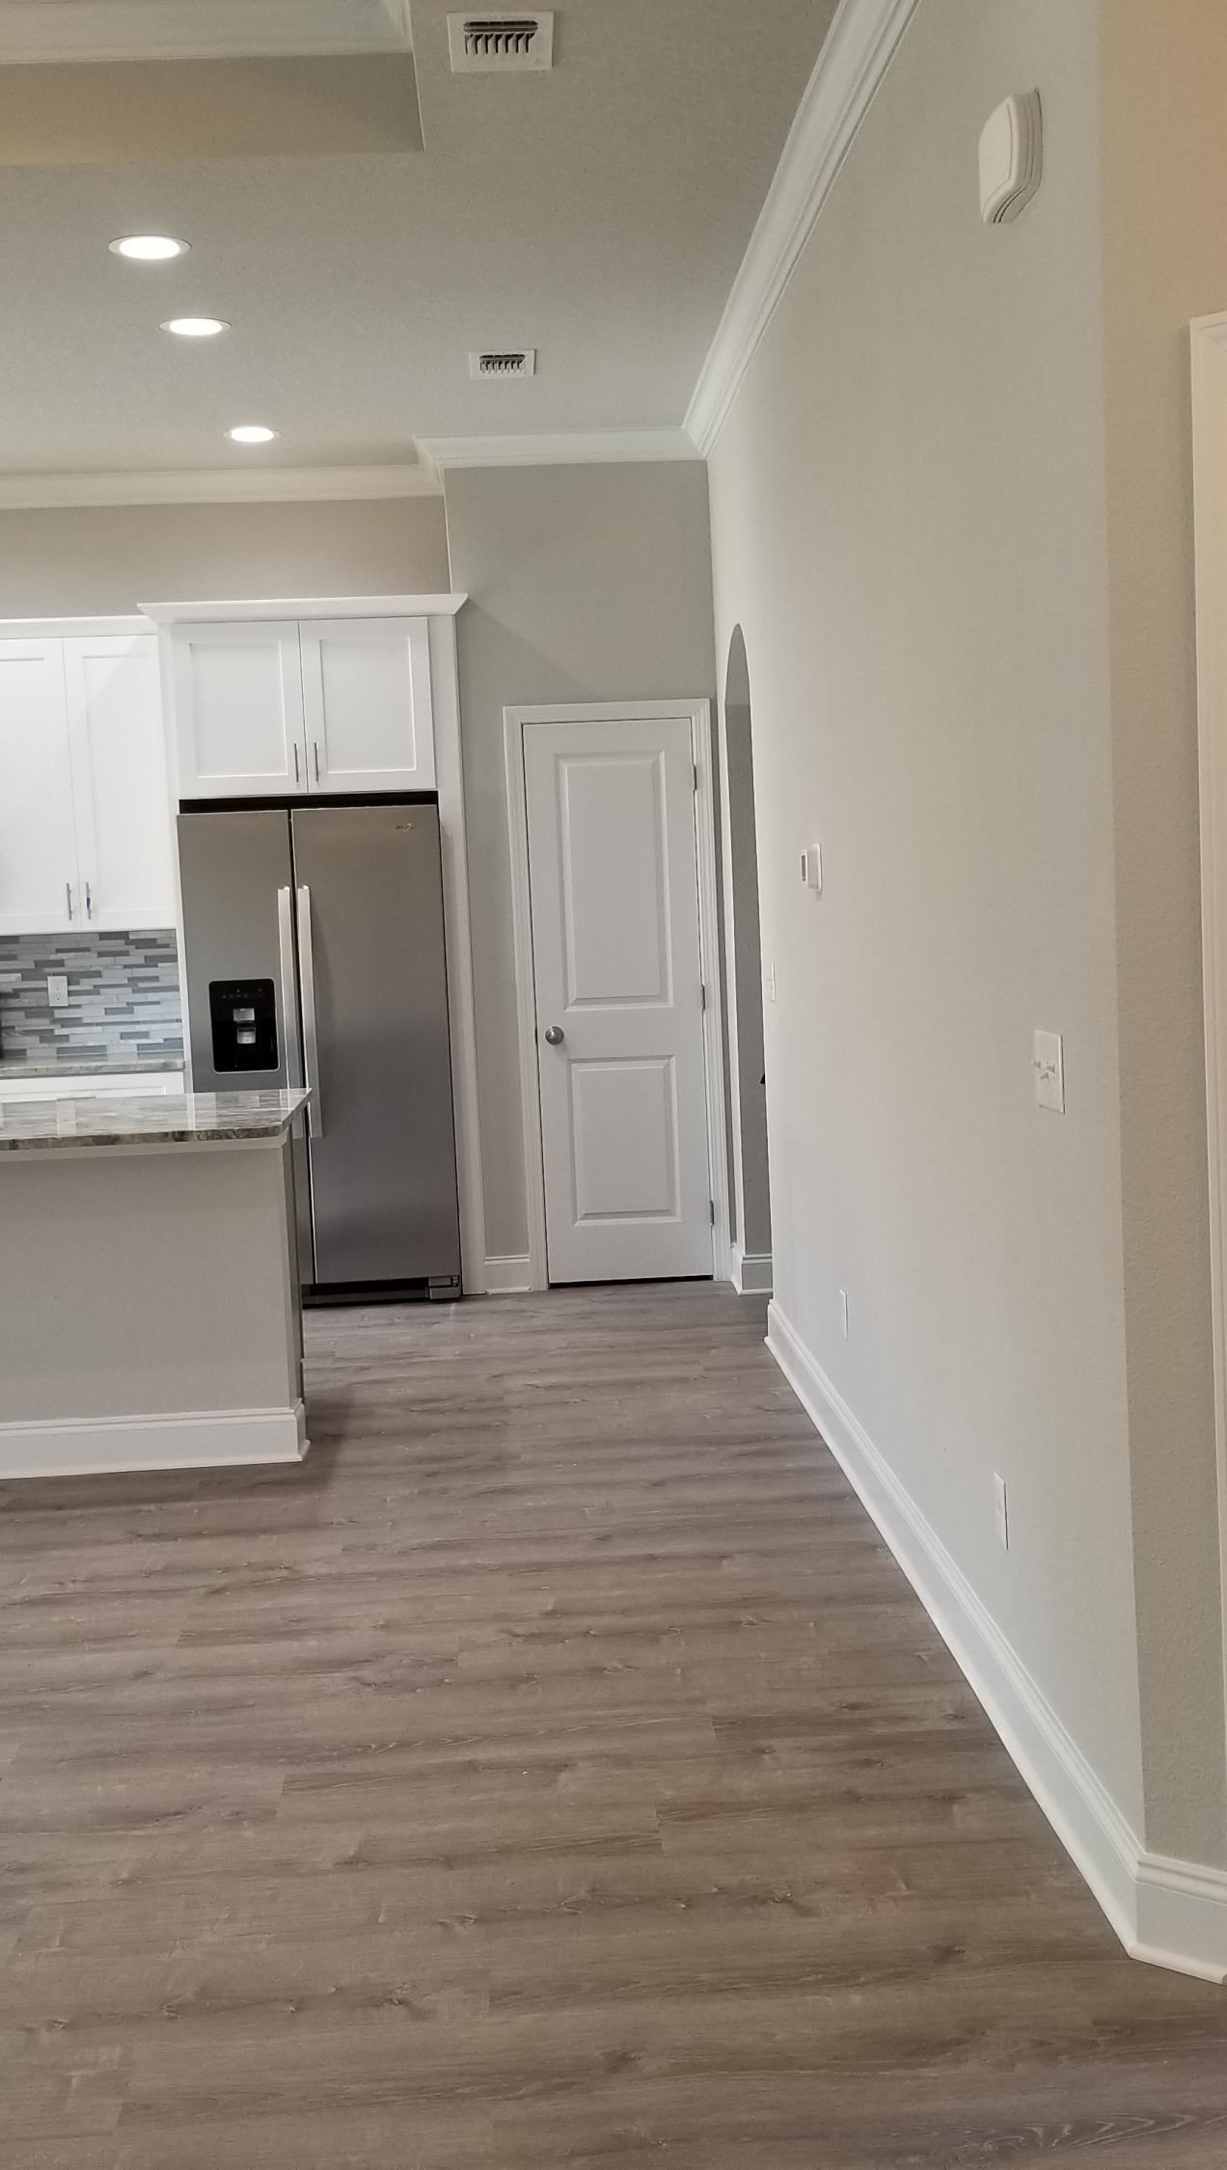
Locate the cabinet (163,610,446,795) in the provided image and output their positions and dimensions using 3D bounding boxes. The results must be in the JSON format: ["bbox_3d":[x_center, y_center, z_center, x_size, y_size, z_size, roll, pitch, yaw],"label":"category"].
[{"bbox_3d":[-1.105,-1.347,7.930,0.935,0.623,0.593,-3,5,-3],"label":"cabinet"}]

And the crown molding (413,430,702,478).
[{"bbox_3d":[-0.178,-2.248,7.667,1.024,0.097,0.095,-3,5,-3],"label":"crown molding"}]

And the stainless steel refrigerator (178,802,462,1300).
[{"bbox_3d":[-1.034,-0.104,7.927,0.905,1.765,0.765,-3,5,-3],"label":"stainless steel refrigerator"}]

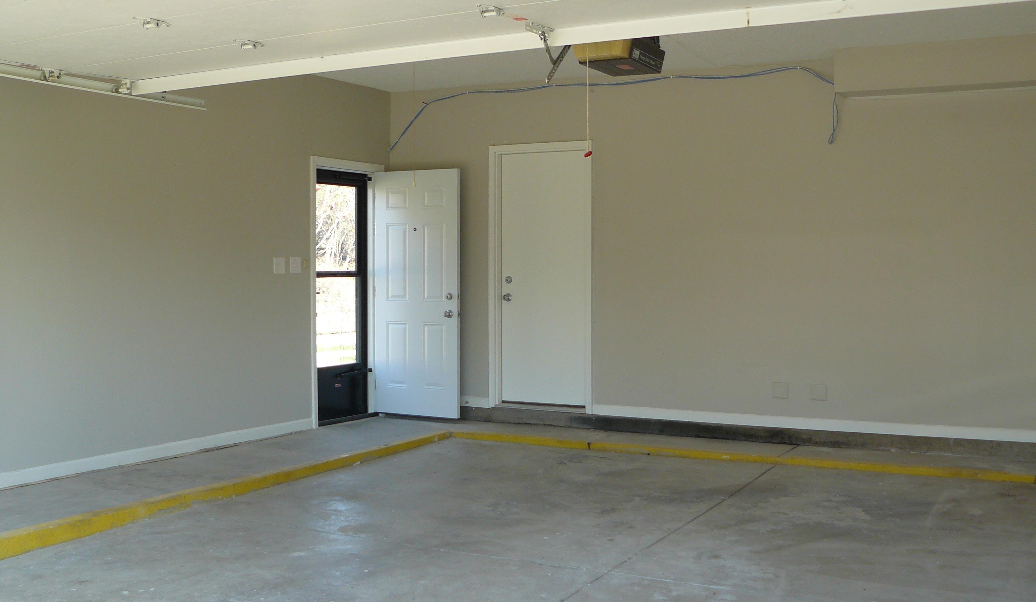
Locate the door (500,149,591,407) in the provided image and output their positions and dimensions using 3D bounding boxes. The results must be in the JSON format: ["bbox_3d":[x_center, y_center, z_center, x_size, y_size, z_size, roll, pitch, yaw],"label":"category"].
[{"bbox_3d":[0.220,-0.190,8.696,0.813,2.040,0.045,1,1,28],"label":"door"}]

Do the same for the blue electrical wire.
[{"bbox_3d":[0.559,-1.389,8.356,3.770,0.565,0.050,1,1,28],"label":"blue electrical wire"}]

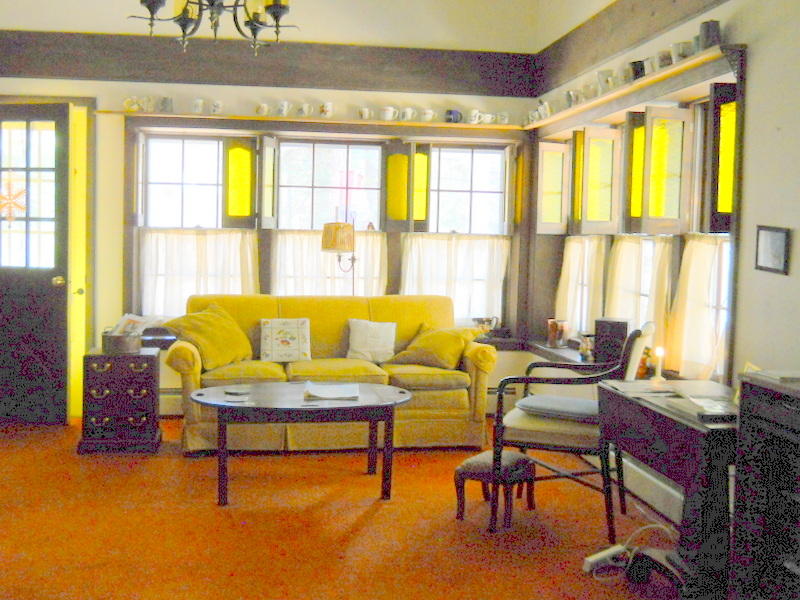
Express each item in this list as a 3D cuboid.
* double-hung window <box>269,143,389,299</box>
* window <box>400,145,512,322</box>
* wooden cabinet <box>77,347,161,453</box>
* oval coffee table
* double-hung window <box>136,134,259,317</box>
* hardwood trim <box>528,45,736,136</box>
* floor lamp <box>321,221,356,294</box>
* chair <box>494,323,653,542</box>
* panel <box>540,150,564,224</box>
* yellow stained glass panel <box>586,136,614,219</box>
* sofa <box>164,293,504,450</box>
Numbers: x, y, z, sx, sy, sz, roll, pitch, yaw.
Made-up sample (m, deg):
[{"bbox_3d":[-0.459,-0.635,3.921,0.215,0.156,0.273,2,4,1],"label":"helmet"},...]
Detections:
[{"bbox_3d":[-0.509,-0.470,6.134,0.830,1.359,0.130,1,4,-8],"label":"double-hung window"},{"bbox_3d":[0.420,-0.460,6.266,0.826,1.359,0.130,1,4,-8],"label":"window"},{"bbox_3d":[-1.615,0.574,5.015,0.457,0.559,0.383,1,4,-8],"label":"wooden cabinet"},{"bbox_3d":[-0.482,0.694,4.234,1.077,0.475,0.721,1,4,-8],"label":"oval coffee table"},{"bbox_3d":[-1.421,-0.480,6.004,0.830,1.359,0.130,1,4,-8],"label":"double-hung window"},{"bbox_3d":[1.155,-1.055,4.714,0.123,0.086,2.594,1,4,-8],"label":"hardwood trim"},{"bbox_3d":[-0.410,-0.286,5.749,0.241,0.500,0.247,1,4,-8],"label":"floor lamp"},{"bbox_3d":[0.763,0.538,3.780,0.599,0.902,0.556,3,4,19],"label":"chair"},{"bbox_3d":[1.071,-0.793,5.985,0.207,0.496,0.027,-1,5,-30],"label":"panel"},{"bbox_3d":[1.216,-0.731,5.197,0.203,0.496,0.027,-1,5,-30],"label":"yellow stained glass panel"},{"bbox_3d":[-0.430,0.419,5.347,1.914,0.871,0.914,1,4,-8],"label":"sofa"}]

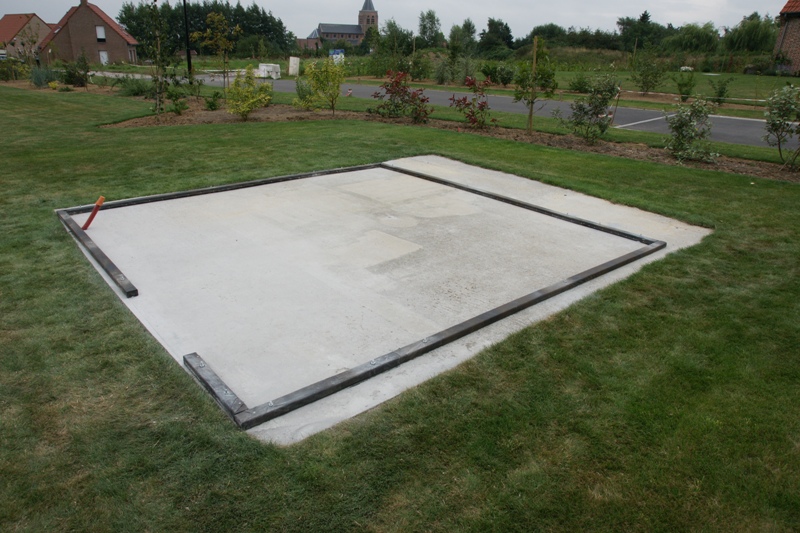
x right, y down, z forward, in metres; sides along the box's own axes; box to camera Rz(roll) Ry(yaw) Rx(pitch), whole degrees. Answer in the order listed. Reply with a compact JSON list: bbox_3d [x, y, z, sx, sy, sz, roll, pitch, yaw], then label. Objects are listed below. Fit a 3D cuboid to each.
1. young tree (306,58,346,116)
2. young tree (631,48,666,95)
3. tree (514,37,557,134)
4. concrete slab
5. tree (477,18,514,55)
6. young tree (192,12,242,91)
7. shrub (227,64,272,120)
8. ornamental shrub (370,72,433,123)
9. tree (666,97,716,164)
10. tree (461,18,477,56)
[{"bbox_3d":[-1.781,-4.274,12.744,0.881,1.306,0.950,2,22,0],"label":"young tree"},{"bbox_3d":[10.177,-7.942,21.837,1.430,1.830,1.450,2,22,0],"label":"young tree"},{"bbox_3d":[2.760,-3.665,10.859,0.830,1.874,0.850,2,22,0],"label":"tree"},{"bbox_3d":[-0.103,-0.440,5.415,5.183,0.120,4.516,-17,29,-37],"label":"concrete slab"},{"bbox_3d":[13.111,-30.746,72.691,4.703,5.566,4.703,2,22,0],"label":"tree"},{"bbox_3d":[-5.127,-5.851,14.979,1.362,2.328,1.300,2,22,0],"label":"young tree"},{"bbox_3d":[-3.276,-3.774,11.607,0.971,1.163,1.000,2,22,0],"label":"shrub"},{"bbox_3d":[0.012,-3.928,12.291,1.431,1.113,1.100,2,22,0],"label":"ornamental shrub"},{"bbox_3d":[4.813,-2.280,8.834,0.836,0.972,0.900,2,22,0],"label":"tree"},{"bbox_3d":[9.475,-31.002,73.145,2.226,5.487,2.226,2,22,0],"label":"tree"}]

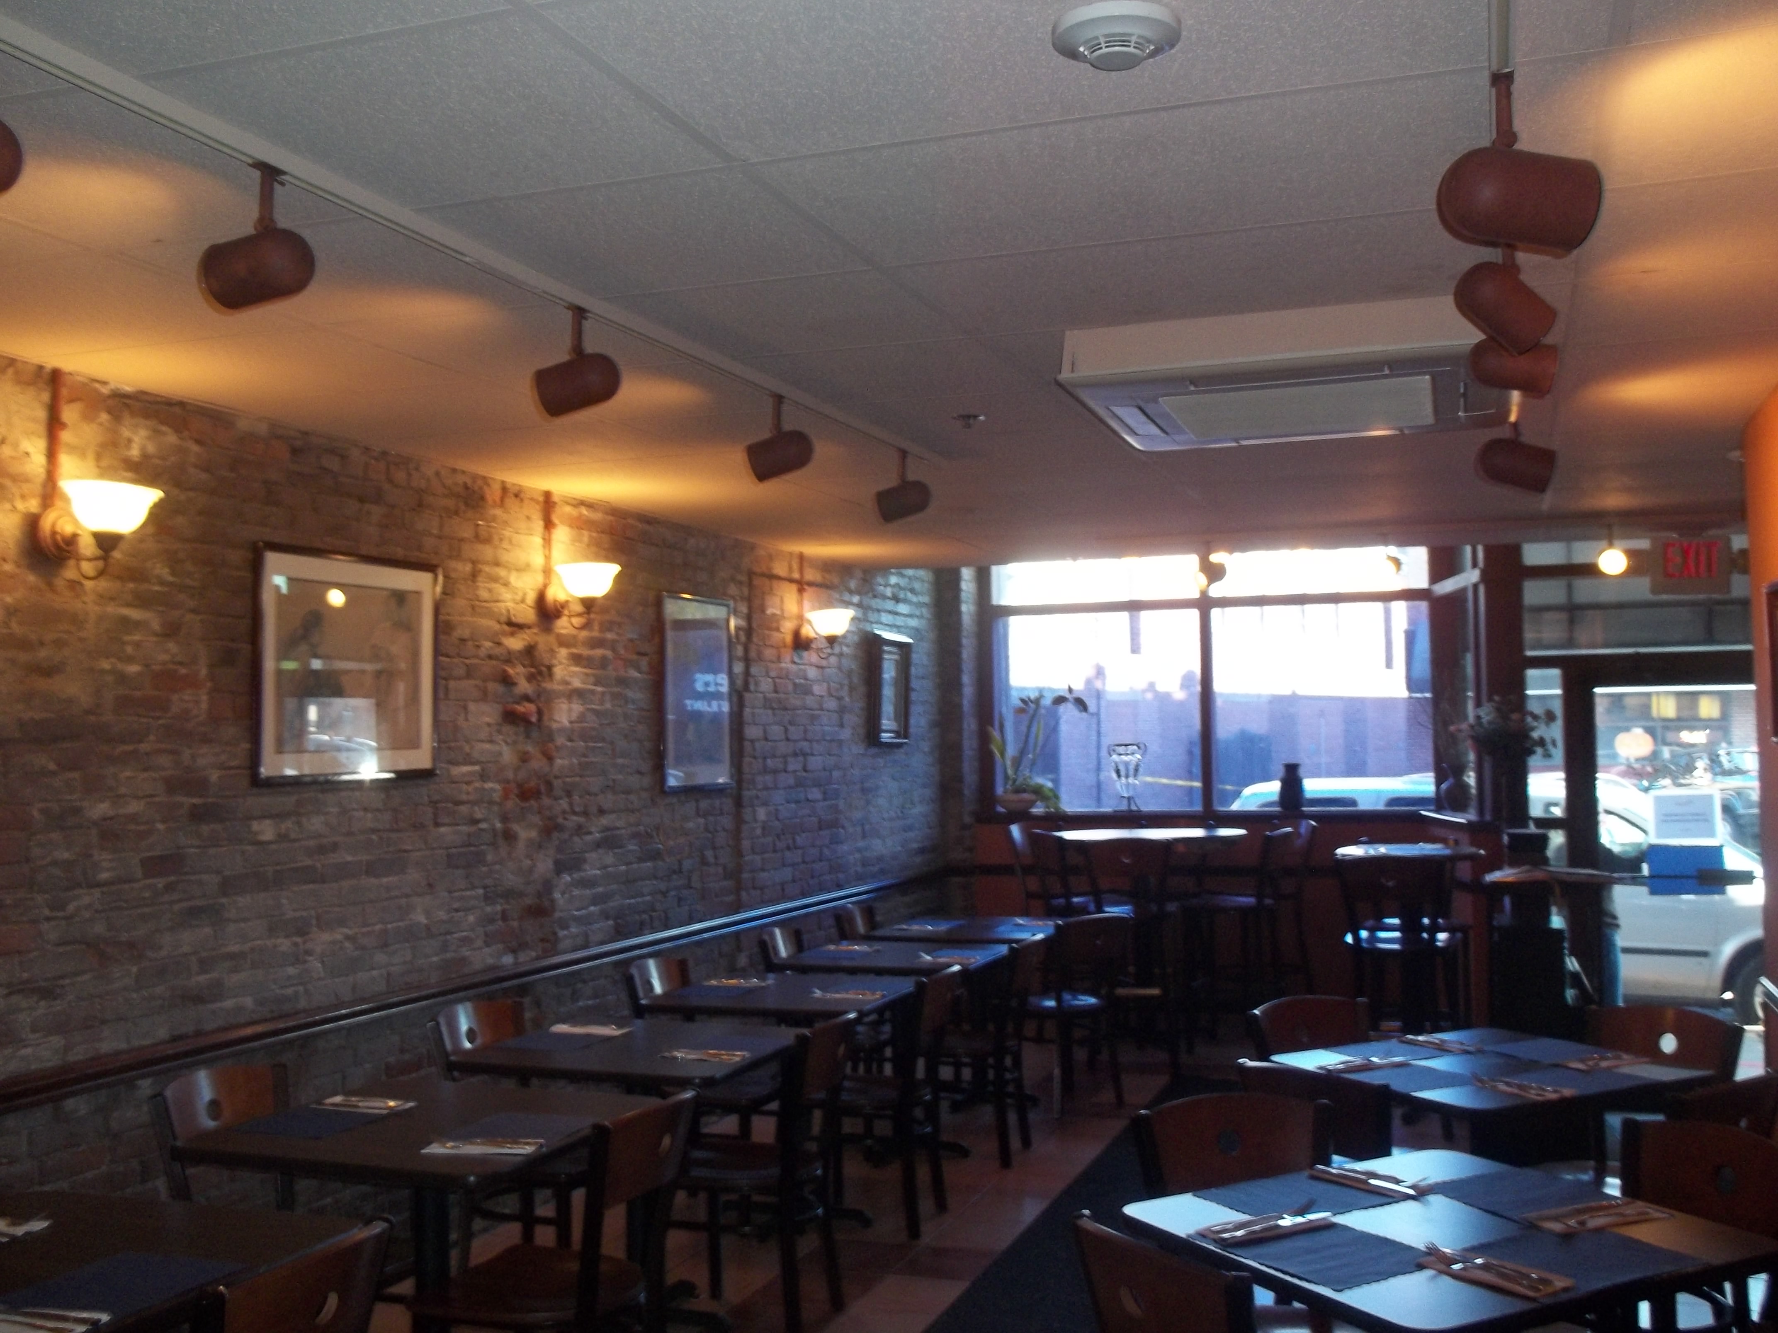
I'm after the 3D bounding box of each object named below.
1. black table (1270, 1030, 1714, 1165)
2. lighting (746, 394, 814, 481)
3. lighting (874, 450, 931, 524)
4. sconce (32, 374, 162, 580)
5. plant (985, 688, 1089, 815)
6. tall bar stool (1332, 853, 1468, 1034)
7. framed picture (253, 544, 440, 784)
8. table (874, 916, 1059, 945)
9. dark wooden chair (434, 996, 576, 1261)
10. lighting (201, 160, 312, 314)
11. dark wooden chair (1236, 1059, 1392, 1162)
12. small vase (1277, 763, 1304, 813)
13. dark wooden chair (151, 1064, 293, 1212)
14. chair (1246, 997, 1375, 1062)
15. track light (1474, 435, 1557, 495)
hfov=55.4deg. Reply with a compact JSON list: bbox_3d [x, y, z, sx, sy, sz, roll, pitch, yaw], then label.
[{"bbox_3d":[1.521,1.387,4.275,0.815,0.760,0.765,1,-3,-29],"label":"black table"},{"bbox_3d":[-0.268,-0.564,4.168,0.155,0.215,0.100,-1,-3,13],"label":"lighting"},{"bbox_3d":[0.042,-0.535,5.074,0.175,0.215,0.105,-1,-2,10],"label":"lighting"},{"bbox_3d":[-1.843,-0.461,3.958,0.310,0.490,0.235,-1,-2,20],"label":"sconce"},{"bbox_3d":[0.866,0.488,9.834,0.580,0.710,0.450,-2,-3,20],"label":"plant"},{"bbox_3d":[2.116,1.341,7.032,0.440,1.100,0.470,-2,-3,22],"label":"tall bar stool"},{"bbox_3d":[-1.526,0.000,4.835,0.030,0.640,0.820,-2,-3,20],"label":"framed picture"},{"bbox_3d":[0.347,1.530,7.469,0.760,0.750,0.770,-1,-2,20],"label":"table"},{"bbox_3d":[-0.957,1.389,4.763,0.500,0.830,0.430,-2,-3,20],"label":"dark wooden chair"},{"bbox_3d":[-0.932,-0.636,2.504,0.175,0.215,0.105,0,-2,-4],"label":"lighting"},{"bbox_3d":[1.135,1.345,4.026,0.500,0.830,0.430,2,-3,-42],"label":"dark wooden chair"},{"bbox_3d":[2.285,0.683,9.630,0.135,0.275,0.135,-2,-3,20],"label":"small vase"},{"bbox_3d":[-1.318,1.347,3.783,0.500,0.830,0.430,-1,-3,24],"label":"dark wooden chair"},{"bbox_3d":[1.309,1.354,4.548,0.430,0.830,0.500,1,-3,-31],"label":"chair"},{"bbox_3d":[1.678,-0.532,4.524,0.200,0.115,0.115,16,1,14],"label":"track light"}]

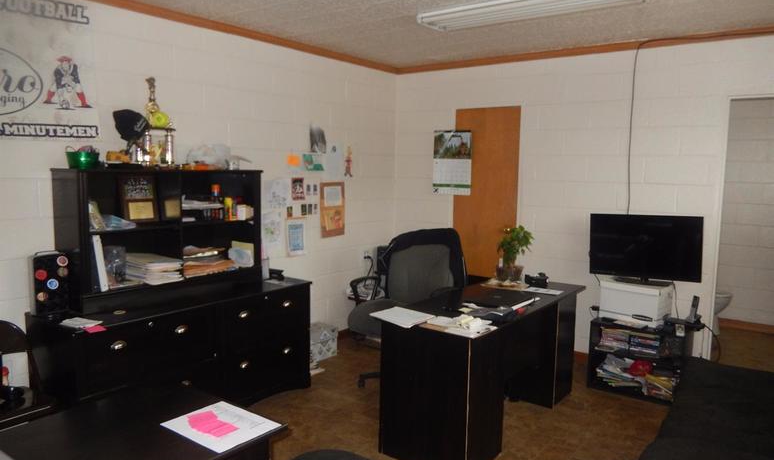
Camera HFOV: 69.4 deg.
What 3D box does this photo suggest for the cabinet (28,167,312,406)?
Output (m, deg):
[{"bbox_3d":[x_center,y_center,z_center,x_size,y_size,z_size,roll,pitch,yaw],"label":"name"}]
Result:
[{"bbox_3d":[-1.217,0.387,3.367,0.590,1.482,1.530,6,8,38],"label":"cabinet"}]

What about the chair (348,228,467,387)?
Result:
[{"bbox_3d":[0.134,0.545,4.036,0.660,1.060,0.720,5,8,33],"label":"chair"}]

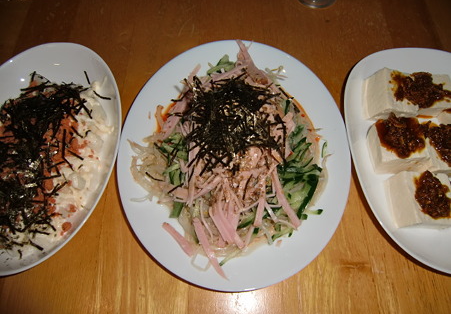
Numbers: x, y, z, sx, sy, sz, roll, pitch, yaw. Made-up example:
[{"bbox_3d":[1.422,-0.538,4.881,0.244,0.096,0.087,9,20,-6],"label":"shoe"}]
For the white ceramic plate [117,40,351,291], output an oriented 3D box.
[{"bbox_3d":[0.008,-0.007,0.333,0.235,0.032,0.277,-2,65,2],"label":"white ceramic plate"}]

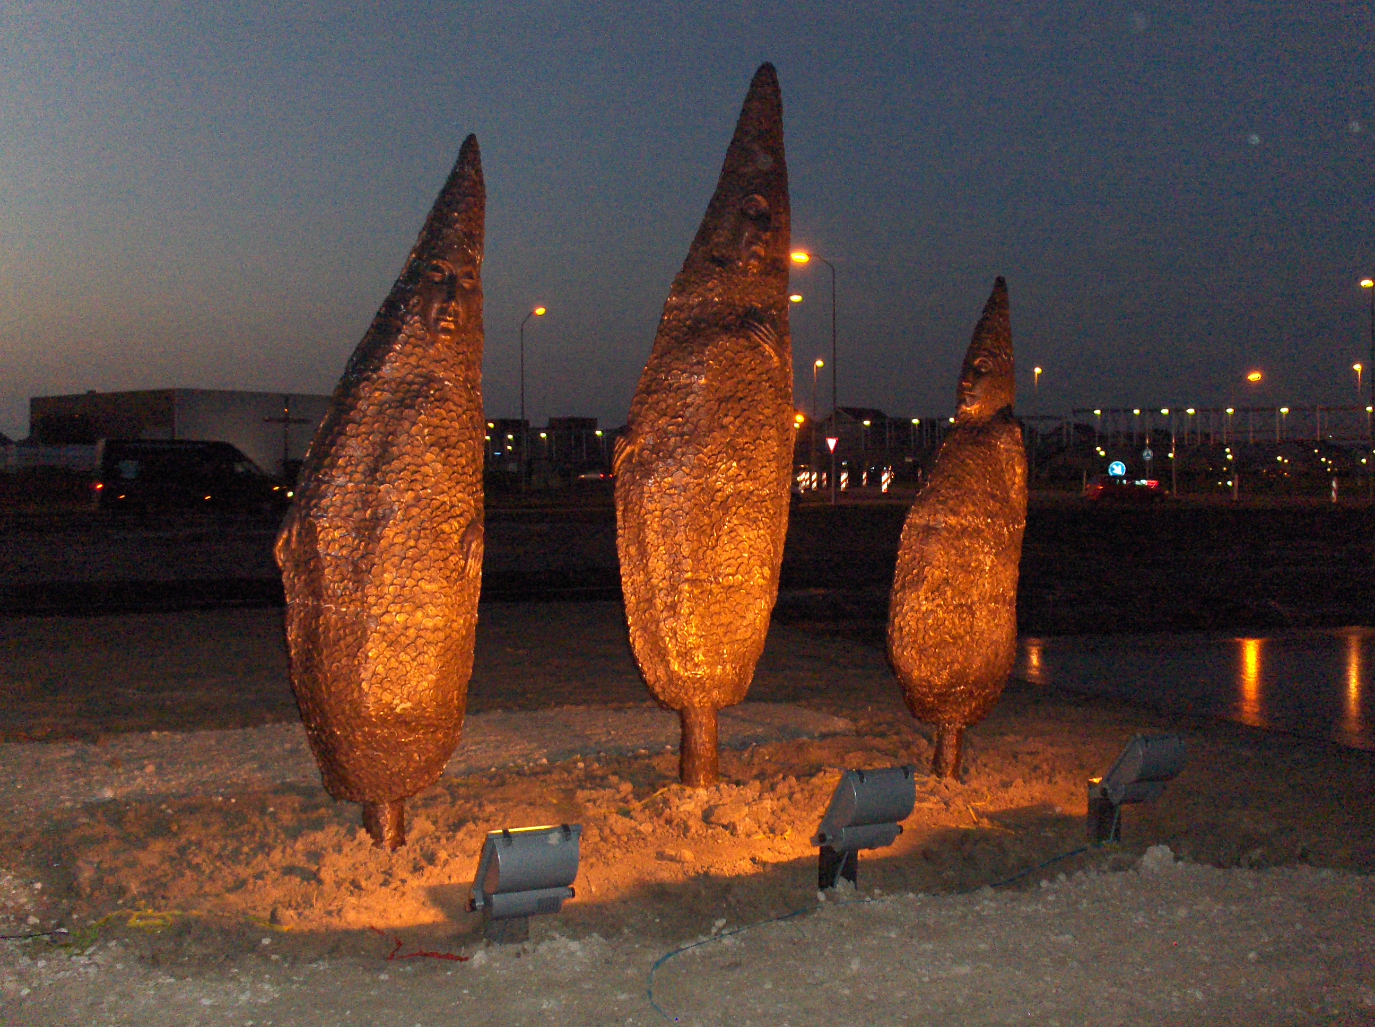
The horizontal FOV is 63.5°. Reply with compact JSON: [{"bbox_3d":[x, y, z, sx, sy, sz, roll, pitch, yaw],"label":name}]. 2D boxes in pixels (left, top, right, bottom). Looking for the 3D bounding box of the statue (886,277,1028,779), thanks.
[{"bbox_3d":[1.374,0.085,5.658,0.660,2.554,0.560,2,3,35],"label":"statue"}]

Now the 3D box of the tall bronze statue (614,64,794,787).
[{"bbox_3d":[0.080,-0.410,5.488,0.830,3.570,0.680,-1,2,-18],"label":"tall bronze statue"}]

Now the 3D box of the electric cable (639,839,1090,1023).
[{"bbox_3d":[0.723,1.411,4.077,2.304,0.040,0.365,-2,3,-41],"label":"electric cable"}]

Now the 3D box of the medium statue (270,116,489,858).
[{"bbox_3d":[-1.295,-0.072,4.681,0.820,3.002,0.680,-1,3,-30],"label":"medium statue"}]

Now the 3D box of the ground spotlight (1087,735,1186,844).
[{"bbox_3d":[1.982,1.217,4.901,0.290,0.489,0.280,-1,2,-26],"label":"ground spotlight"}]

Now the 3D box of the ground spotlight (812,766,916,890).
[{"bbox_3d":[0.689,1.228,4.331,0.300,0.488,0.280,-1,2,-23],"label":"ground spotlight"}]

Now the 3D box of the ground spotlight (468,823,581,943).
[{"bbox_3d":[-0.563,1.283,3.853,0.310,0.420,0.280,-1,2,-22],"label":"ground spotlight"}]

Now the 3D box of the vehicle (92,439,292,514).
[{"bbox_3d":[-15.415,-1.156,34.681,5.500,2.347,2.000,-1,3,-28],"label":"vehicle"}]

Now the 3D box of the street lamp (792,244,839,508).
[{"bbox_3d":[5.503,-5.849,47.808,1.800,10.916,0.350,0,2,0],"label":"street lamp"}]

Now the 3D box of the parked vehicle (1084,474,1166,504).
[{"bbox_3d":[22.466,-1.268,56.994,4.200,1.480,1.720,0,2,-2],"label":"parked vehicle"}]

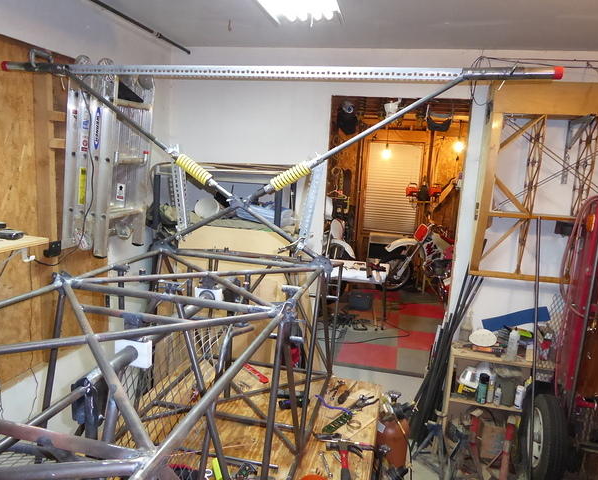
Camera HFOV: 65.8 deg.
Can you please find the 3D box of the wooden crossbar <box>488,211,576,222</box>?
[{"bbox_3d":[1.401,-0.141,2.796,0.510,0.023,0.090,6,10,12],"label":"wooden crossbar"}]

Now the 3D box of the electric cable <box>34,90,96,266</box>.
[{"bbox_3d":[-1.181,-0.314,2.320,0.150,0.850,0.300,6,10,12],"label":"electric cable"}]

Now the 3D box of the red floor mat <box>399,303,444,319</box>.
[{"bbox_3d":[1.391,0.812,5.252,0.466,0.012,0.466,6,11,13],"label":"red floor mat"}]

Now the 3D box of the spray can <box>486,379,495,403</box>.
[{"bbox_3d":[1.409,1.105,3.388,0.050,0.184,0.050,6,11,13],"label":"spray can"}]

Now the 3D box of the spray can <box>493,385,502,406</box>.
[{"bbox_3d":[1.451,1.133,3.367,0.050,0.163,0.050,6,11,13],"label":"spray can"}]

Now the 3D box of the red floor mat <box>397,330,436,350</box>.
[{"bbox_3d":[1.176,0.965,4.357,0.466,0.012,0.466,6,11,13],"label":"red floor mat"}]

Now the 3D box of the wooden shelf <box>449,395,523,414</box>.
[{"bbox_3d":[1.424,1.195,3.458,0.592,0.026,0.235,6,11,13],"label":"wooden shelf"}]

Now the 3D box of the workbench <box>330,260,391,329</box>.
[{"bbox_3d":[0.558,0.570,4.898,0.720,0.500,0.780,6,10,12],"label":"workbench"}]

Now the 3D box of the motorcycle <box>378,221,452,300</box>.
[{"bbox_3d":[1.840,0.259,5.770,1.693,0.949,0.704,6,11,13],"label":"motorcycle"}]

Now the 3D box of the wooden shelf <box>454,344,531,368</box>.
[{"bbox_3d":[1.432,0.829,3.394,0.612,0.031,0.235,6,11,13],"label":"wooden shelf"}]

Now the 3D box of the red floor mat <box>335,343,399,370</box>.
[{"bbox_3d":[0.600,0.976,3.967,0.470,0.012,0.470,6,10,12],"label":"red floor mat"}]

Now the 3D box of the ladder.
[{"bbox_3d":[-1.081,-0.456,2.648,0.290,1.030,0.400,10,11,11],"label":"ladder"}]

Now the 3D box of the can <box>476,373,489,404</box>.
[{"bbox_3d":[1.193,0.961,2.982,0.066,0.203,0.066,6,10,12],"label":"can"}]

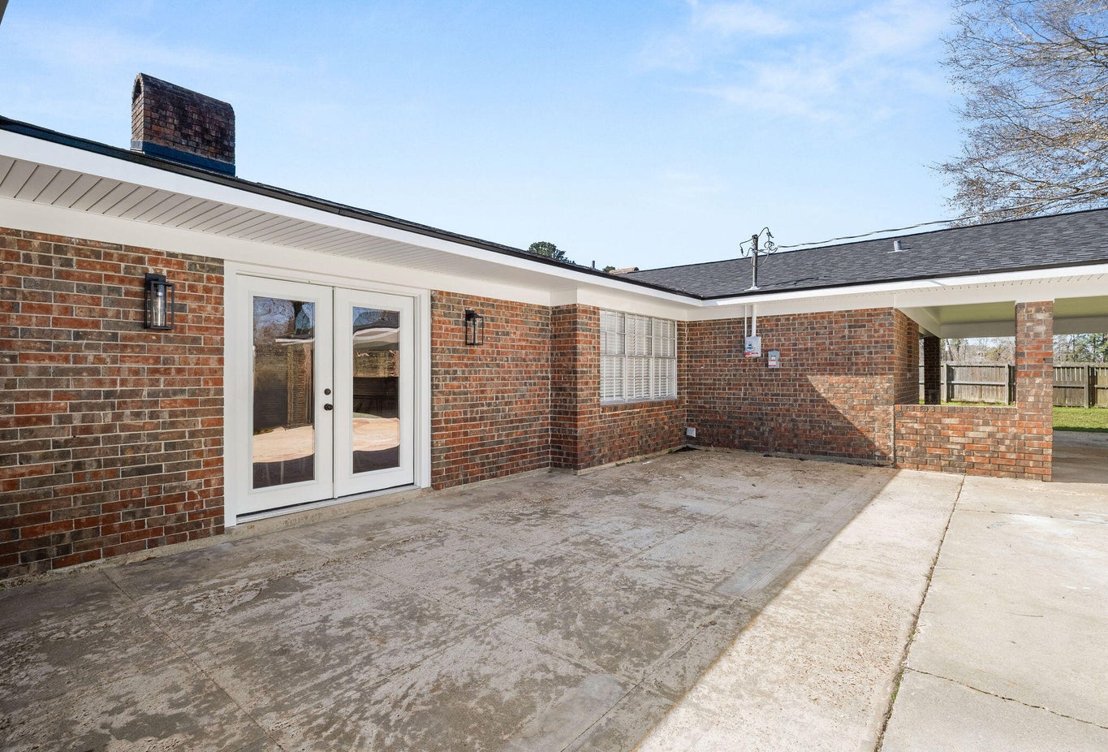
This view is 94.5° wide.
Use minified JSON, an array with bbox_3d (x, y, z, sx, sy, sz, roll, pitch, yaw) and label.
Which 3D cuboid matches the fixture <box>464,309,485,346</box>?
[{"bbox_3d":[-0.939,-0.567,6.085,0.180,0.415,0.134,0,0,41],"label":"fixture"}]

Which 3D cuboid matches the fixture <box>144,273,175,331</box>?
[{"bbox_3d":[-2.919,-0.552,3.786,0.190,0.415,0.132,0,0,41],"label":"fixture"}]

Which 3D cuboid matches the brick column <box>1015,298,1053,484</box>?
[{"bbox_3d":[6.074,0.178,6.497,0.330,2.215,0.347,0,0,41],"label":"brick column"}]

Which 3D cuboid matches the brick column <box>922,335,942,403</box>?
[{"bbox_3d":[9.769,0.142,13.194,0.335,2.220,0.340,0,0,41],"label":"brick column"}]

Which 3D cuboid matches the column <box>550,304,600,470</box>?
[{"bbox_3d":[0.302,0.156,7.291,0.486,2.258,0.520,0,0,41],"label":"column"}]

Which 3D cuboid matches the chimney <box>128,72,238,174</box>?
[{"bbox_3d":[-5.432,-3.563,7.536,0.750,1.190,1.097,0,0,41],"label":"chimney"}]

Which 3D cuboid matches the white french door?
[{"bbox_3d":[-2.159,0.162,4.997,0.090,2.057,1.760,0,0,41],"label":"white french door"}]

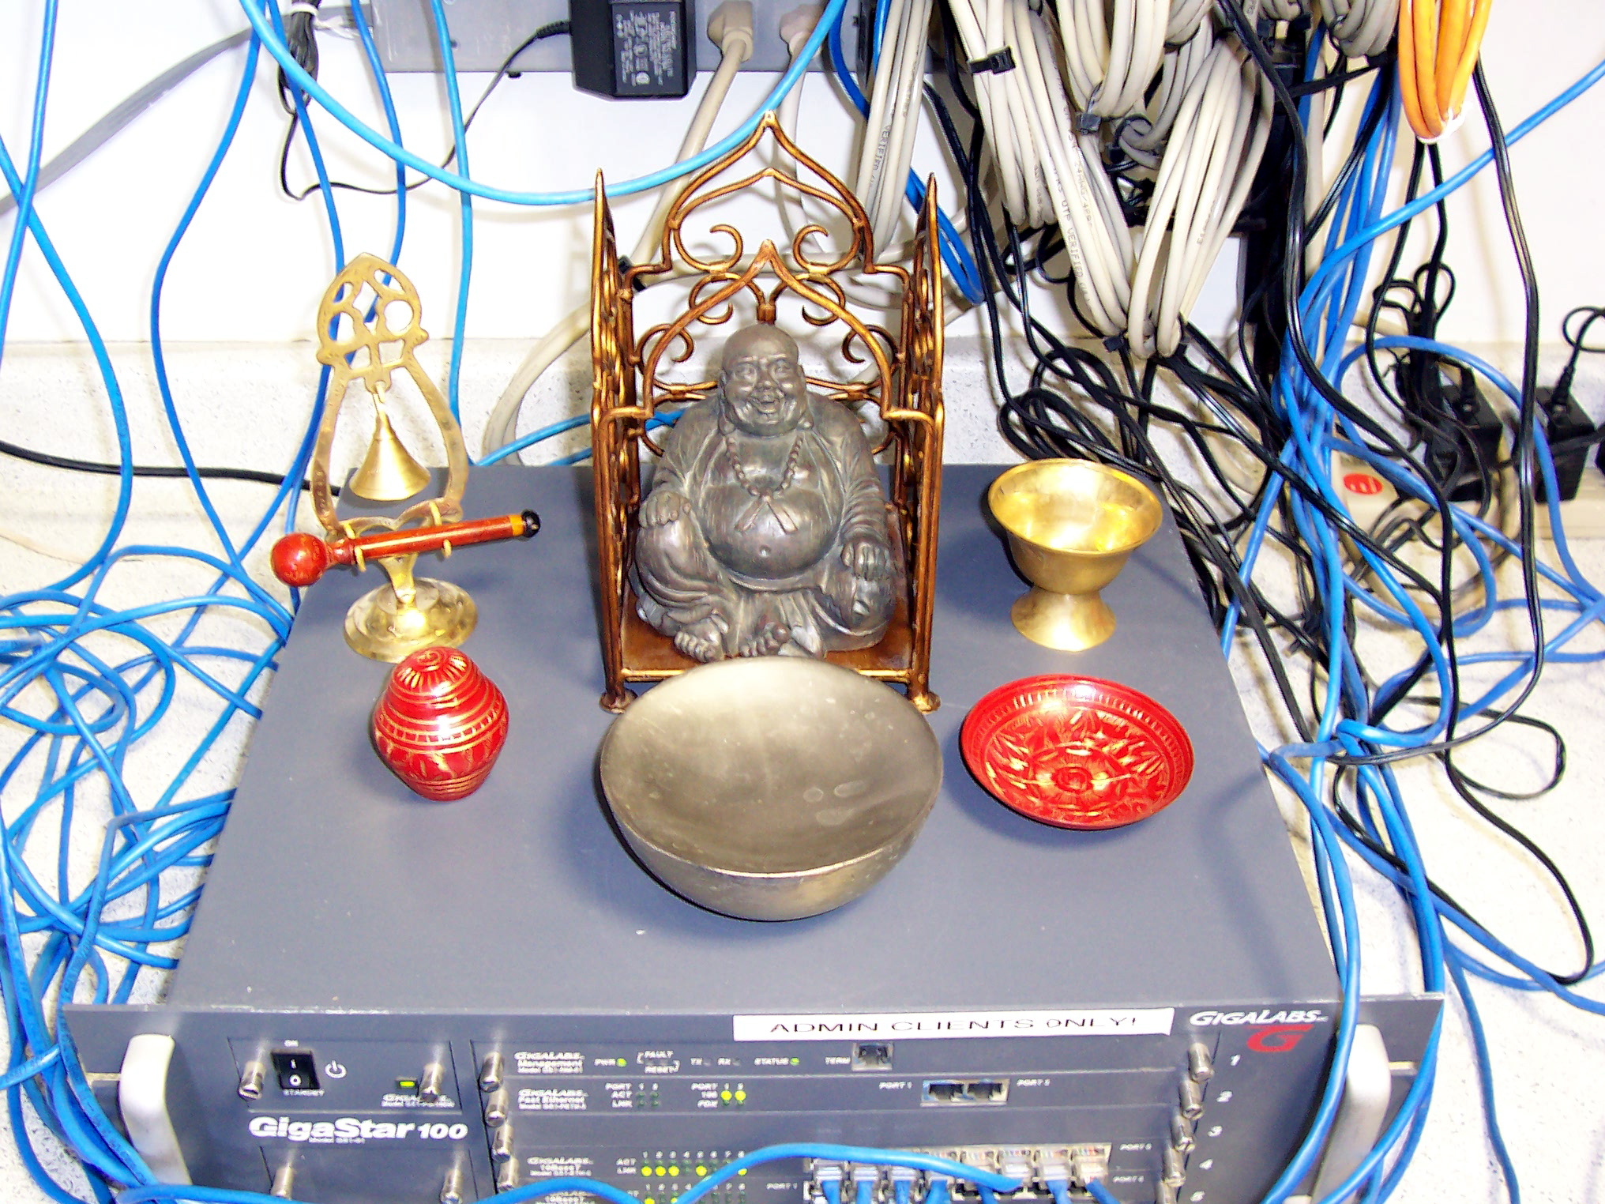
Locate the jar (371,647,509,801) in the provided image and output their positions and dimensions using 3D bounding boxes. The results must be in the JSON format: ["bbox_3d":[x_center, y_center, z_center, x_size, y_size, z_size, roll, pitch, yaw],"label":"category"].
[{"bbox_3d":[-0.142,0.046,0.676,0.053,0.058,0.053,0,37,-1],"label":"jar"}]

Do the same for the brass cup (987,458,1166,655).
[{"bbox_3d":[0.118,-0.017,0.760,0.073,0.062,0.073,1,37,0],"label":"brass cup"}]

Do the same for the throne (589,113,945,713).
[{"bbox_3d":[-0.014,-0.078,0.712,0.142,0.214,0.136,0,37,-1],"label":"throne"}]

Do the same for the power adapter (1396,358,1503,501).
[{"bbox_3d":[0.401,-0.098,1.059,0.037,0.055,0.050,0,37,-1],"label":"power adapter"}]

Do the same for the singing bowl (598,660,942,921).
[{"bbox_3d":[-0.012,0.076,0.643,0.124,0.053,0.124,0,37,-1],"label":"singing bowl"}]

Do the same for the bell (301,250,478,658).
[{"bbox_3d":[-0.174,-0.061,0.714,0.069,0.182,0.059,-10,39,-13],"label":"bell"}]

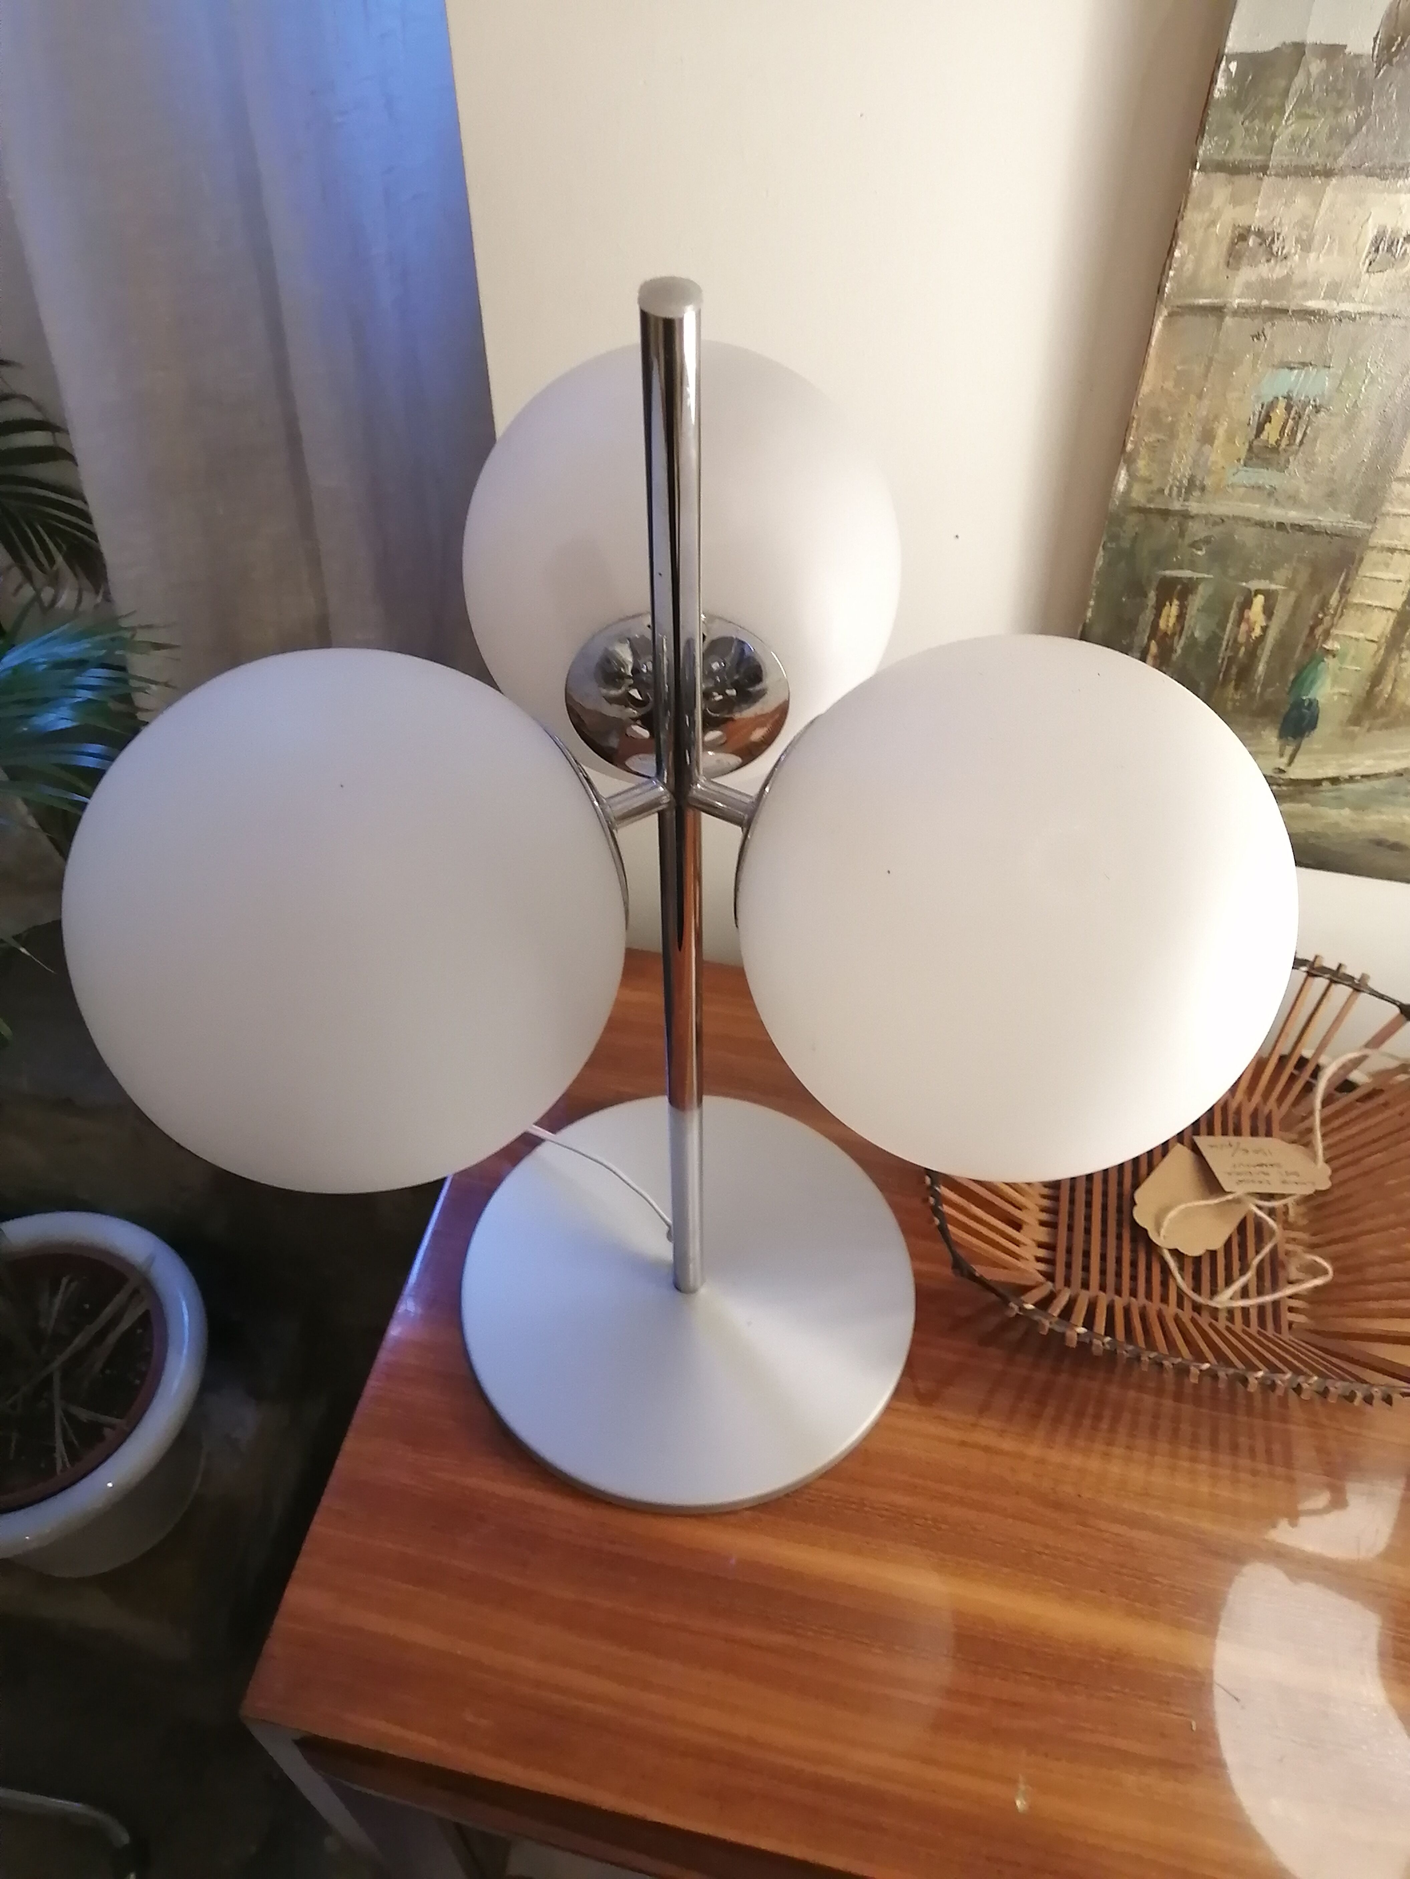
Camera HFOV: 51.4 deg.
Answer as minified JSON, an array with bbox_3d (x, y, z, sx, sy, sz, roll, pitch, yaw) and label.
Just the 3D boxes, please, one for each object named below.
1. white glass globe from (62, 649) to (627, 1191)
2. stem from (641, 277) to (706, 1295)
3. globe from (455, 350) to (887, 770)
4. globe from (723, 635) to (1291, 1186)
[{"bbox_3d":[-0.116,-0.006,0.490,0.180,0.180,0.180,0,50,0],"label":"white glass globe"},{"bbox_3d":[-0.009,0.010,0.610,0.017,0.565,0.017,0,50,0],"label":"stem"},{"bbox_3d":[-0.009,-0.153,0.613,0.180,0.180,0.180,0,50,0],"label":"globe"},{"bbox_3d":[0.102,-0.010,0.493,0.180,0.180,0.180,0,50,0],"label":"globe"}]

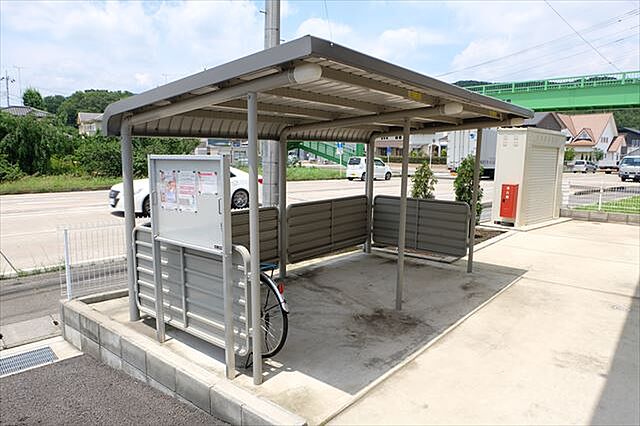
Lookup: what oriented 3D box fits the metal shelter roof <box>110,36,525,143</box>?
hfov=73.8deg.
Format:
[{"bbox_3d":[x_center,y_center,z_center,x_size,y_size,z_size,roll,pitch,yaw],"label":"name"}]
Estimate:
[{"bbox_3d":[0.408,-0.974,4.536,2.377,0.447,4.245,7,10,40],"label":"metal shelter roof"}]

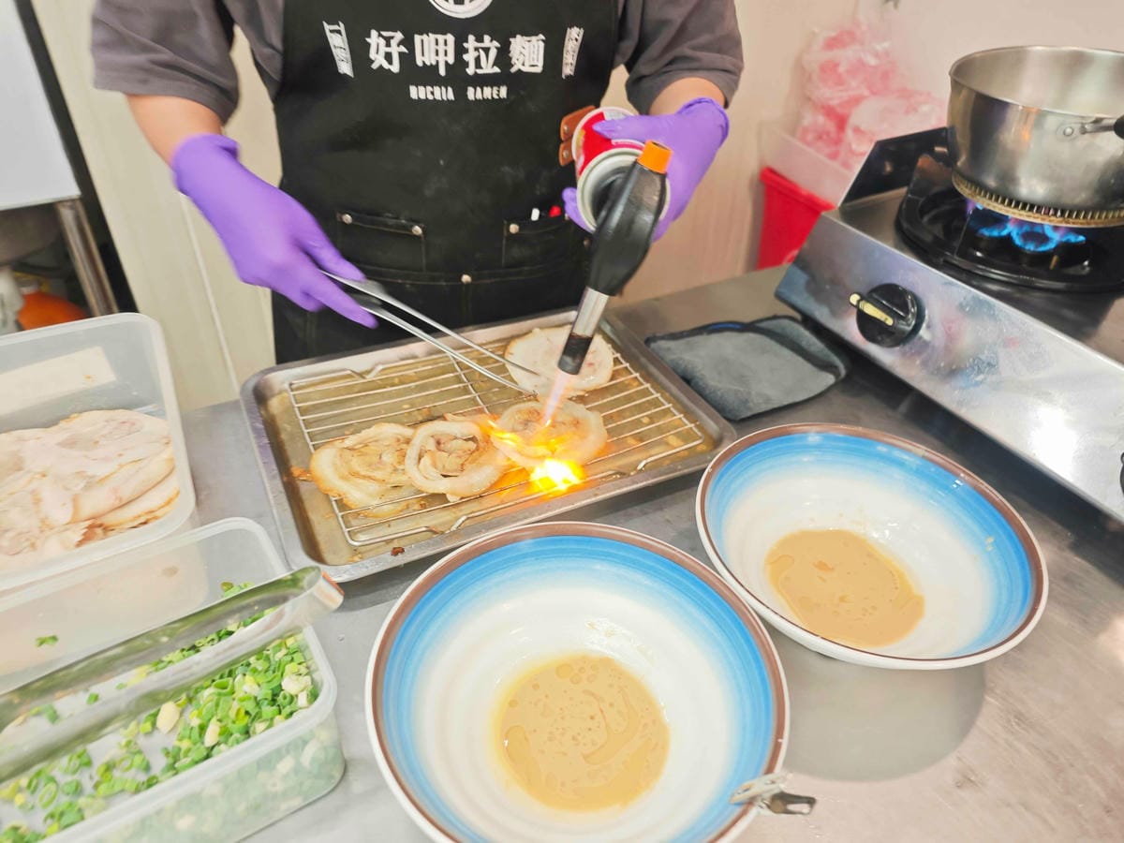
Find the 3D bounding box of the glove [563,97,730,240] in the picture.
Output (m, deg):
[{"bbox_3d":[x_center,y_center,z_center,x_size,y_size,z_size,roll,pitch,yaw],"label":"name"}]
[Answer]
[{"bbox_3d":[0.072,-0.208,0.619,0.155,0.102,0.097,-31,72,-22],"label":"glove"}]

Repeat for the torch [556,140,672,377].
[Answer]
[{"bbox_3d":[0.034,-0.117,0.541,0.039,0.182,0.063,15,33,-10],"label":"torch"}]

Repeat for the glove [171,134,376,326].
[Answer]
[{"bbox_3d":[-0.257,-0.165,0.665,0.220,0.073,0.087,43,78,10],"label":"glove"}]

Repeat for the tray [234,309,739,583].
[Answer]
[{"bbox_3d":[-0.064,-0.001,0.628,0.356,0.022,0.274,-15,40,-22],"label":"tray"}]

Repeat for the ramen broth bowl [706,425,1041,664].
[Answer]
[{"bbox_3d":[0.202,0.099,0.527,0.221,0.080,0.221,1,37,-1],"label":"ramen broth bowl"}]

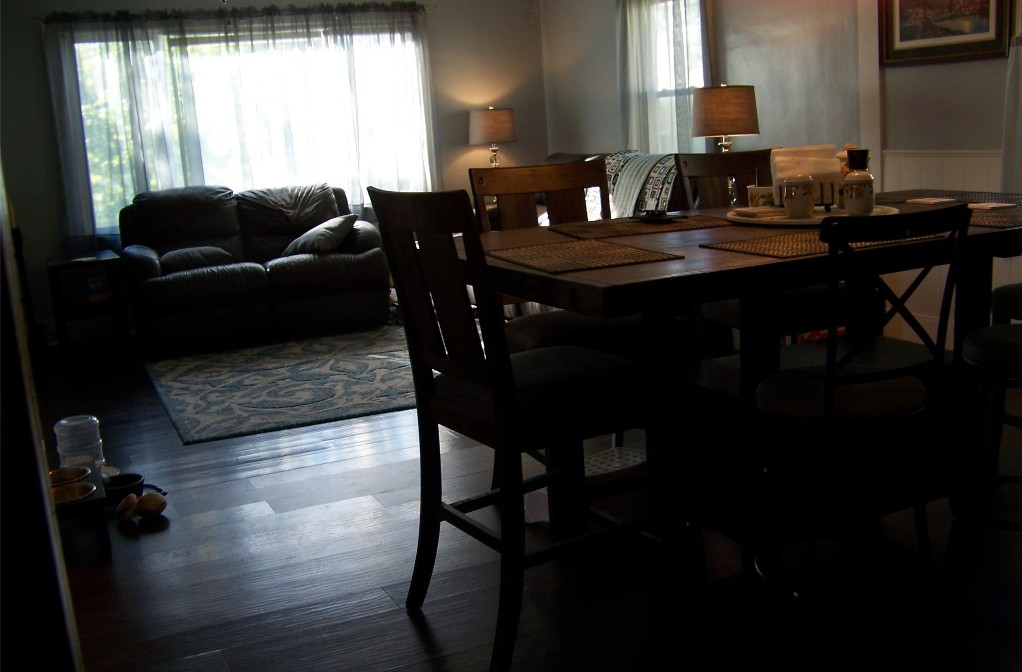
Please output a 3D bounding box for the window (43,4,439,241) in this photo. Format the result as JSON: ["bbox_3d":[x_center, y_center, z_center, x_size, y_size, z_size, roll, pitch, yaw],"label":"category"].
[{"bbox_3d":[-1.678,-1.389,6.962,2.540,1.580,0.100,-9,13,-23],"label":"window"}]

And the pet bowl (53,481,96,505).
[{"bbox_3d":[-1.363,0.496,3.167,0.184,0.055,0.184,-8,12,-23],"label":"pet bowl"}]

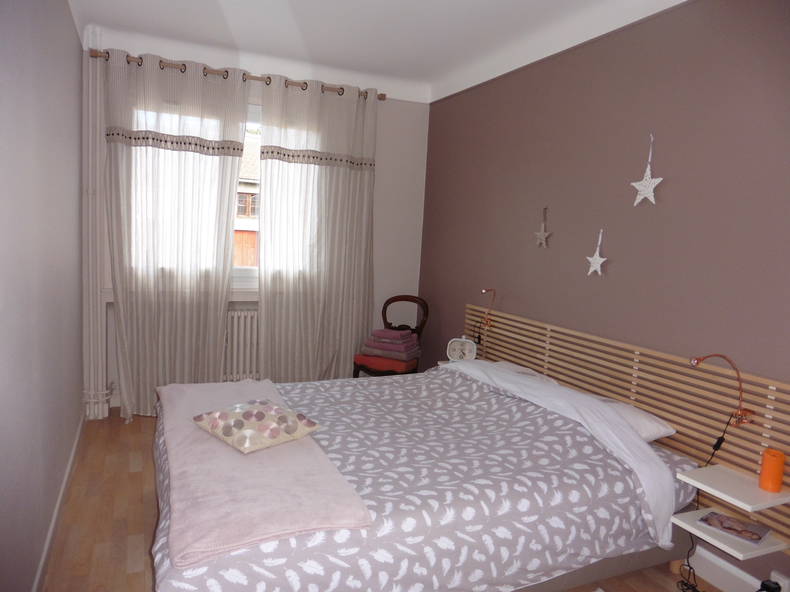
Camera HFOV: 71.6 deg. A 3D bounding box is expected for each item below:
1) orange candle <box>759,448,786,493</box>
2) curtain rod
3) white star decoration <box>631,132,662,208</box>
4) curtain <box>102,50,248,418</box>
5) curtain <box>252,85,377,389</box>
[{"bbox_3d":[1.397,0.645,2.026,0.068,0.138,0.068,0,7,-25],"label":"orange candle"},{"bbox_3d":[-0.996,-1.548,3.888,2.050,0.055,0.070,0,7,-23],"label":"curtain rod"},{"bbox_3d":[1.195,-0.597,2.600,0.030,0.335,0.180,0,7,-25],"label":"white star decoration"},{"bbox_3d":[-1.504,-0.364,3.791,0.900,2.420,0.160,0,7,-23],"label":"curtain"},{"bbox_3d":[-0.603,-0.370,4.184,0.920,2.430,0.160,0,7,-23],"label":"curtain"}]

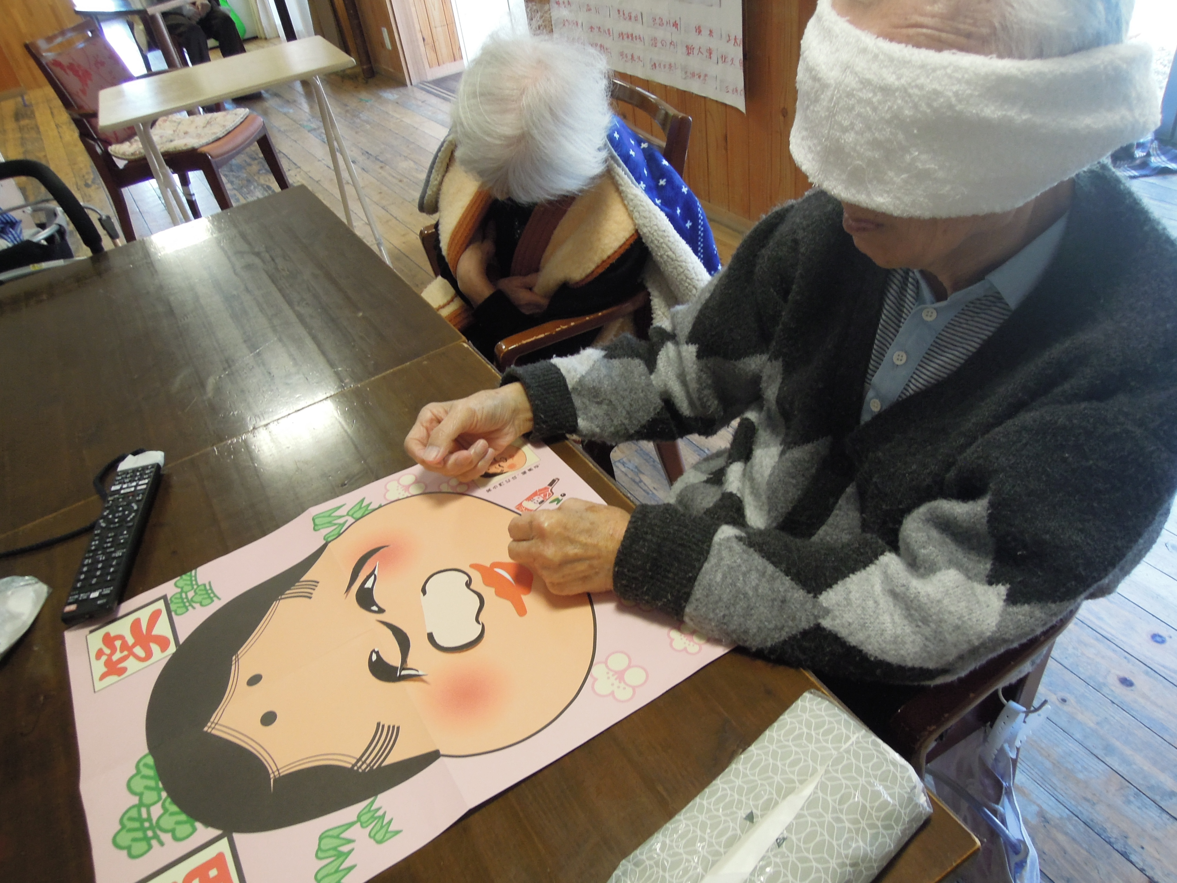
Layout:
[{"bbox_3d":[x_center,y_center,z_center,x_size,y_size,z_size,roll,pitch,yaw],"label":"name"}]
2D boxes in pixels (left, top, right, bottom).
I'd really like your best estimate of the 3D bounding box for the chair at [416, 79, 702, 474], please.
[{"bbox_3d":[-0.035,-0.167,1.559,0.550,0.835,0.540,-24,41,-17],"label":"chair"}]

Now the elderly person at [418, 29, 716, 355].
[{"bbox_3d":[-0.064,-0.155,1.439,0.660,0.975,0.510,-26,42,-19],"label":"elderly person"}]

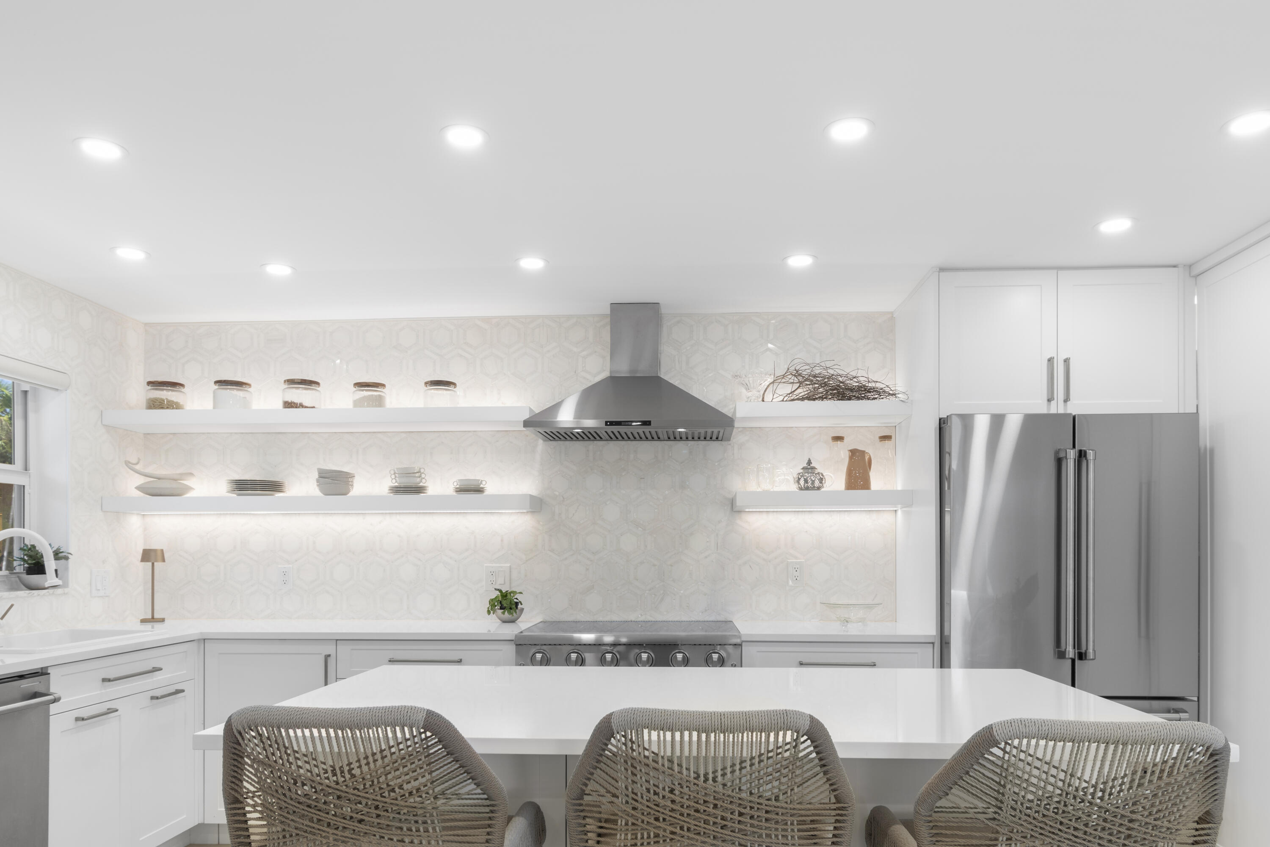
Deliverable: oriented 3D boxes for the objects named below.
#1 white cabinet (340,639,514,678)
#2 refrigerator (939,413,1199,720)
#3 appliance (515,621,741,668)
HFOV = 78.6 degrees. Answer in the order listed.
[{"bbox_3d":[-0.846,1.281,3.484,0.735,0.736,0.610,0,-5,3],"label":"white cabinet"},{"bbox_3d":[1.623,0.866,3.230,0.918,1.754,0.740,0,-5,3],"label":"refrigerator"},{"bbox_3d":[-0.013,1.326,3.444,0.909,0.924,0.690,0,-5,3],"label":"appliance"}]

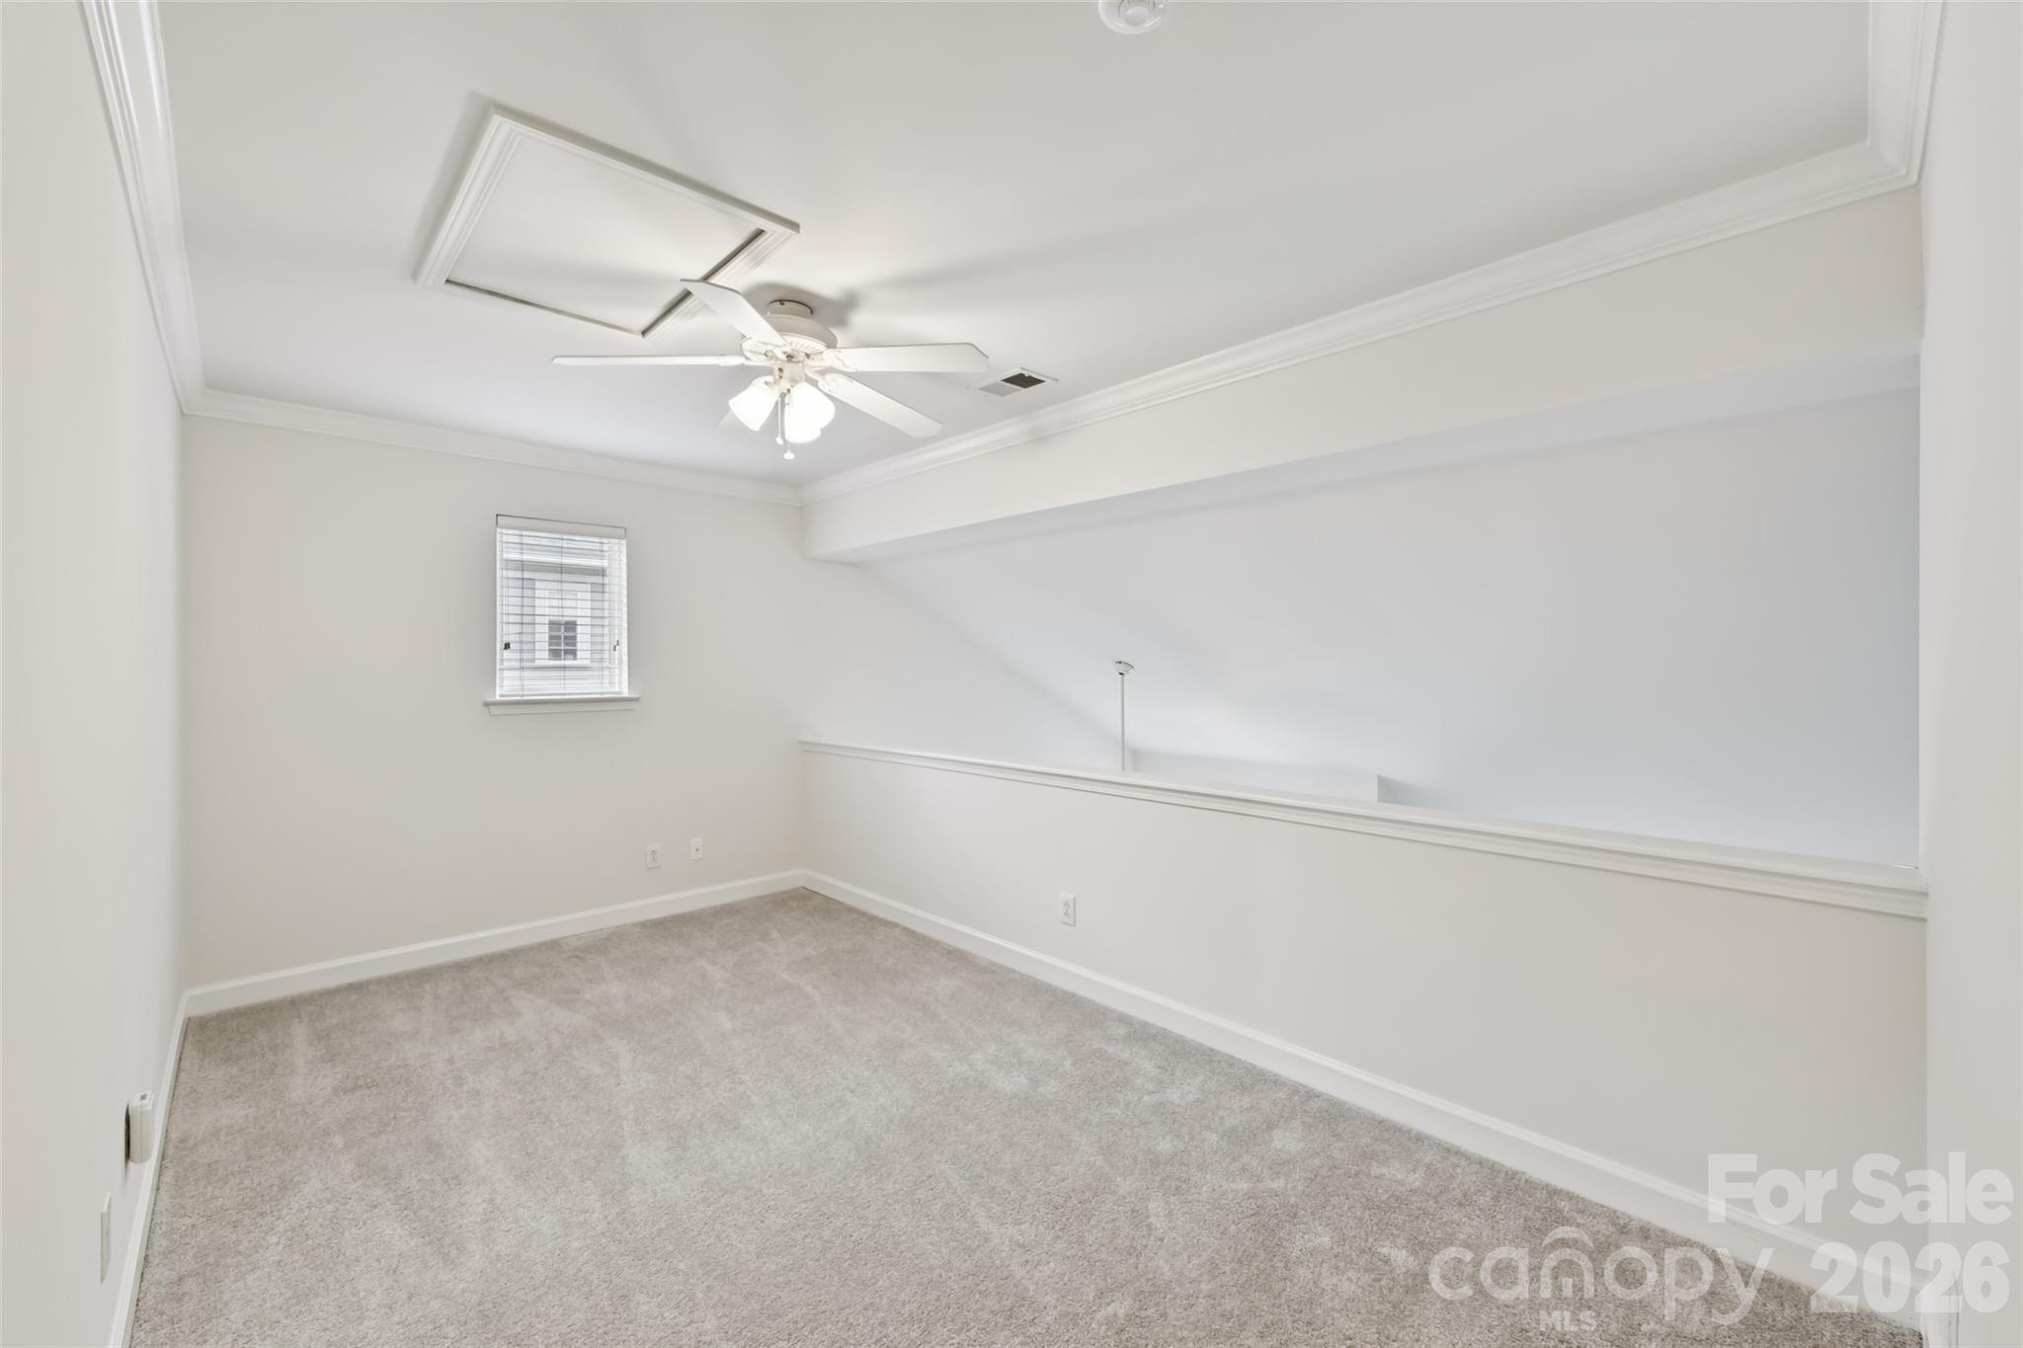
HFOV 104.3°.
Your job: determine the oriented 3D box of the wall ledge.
[{"bbox_3d":[0.315,0.445,3.248,0.167,0.076,4.518,-1,1,-44],"label":"wall ledge"}]

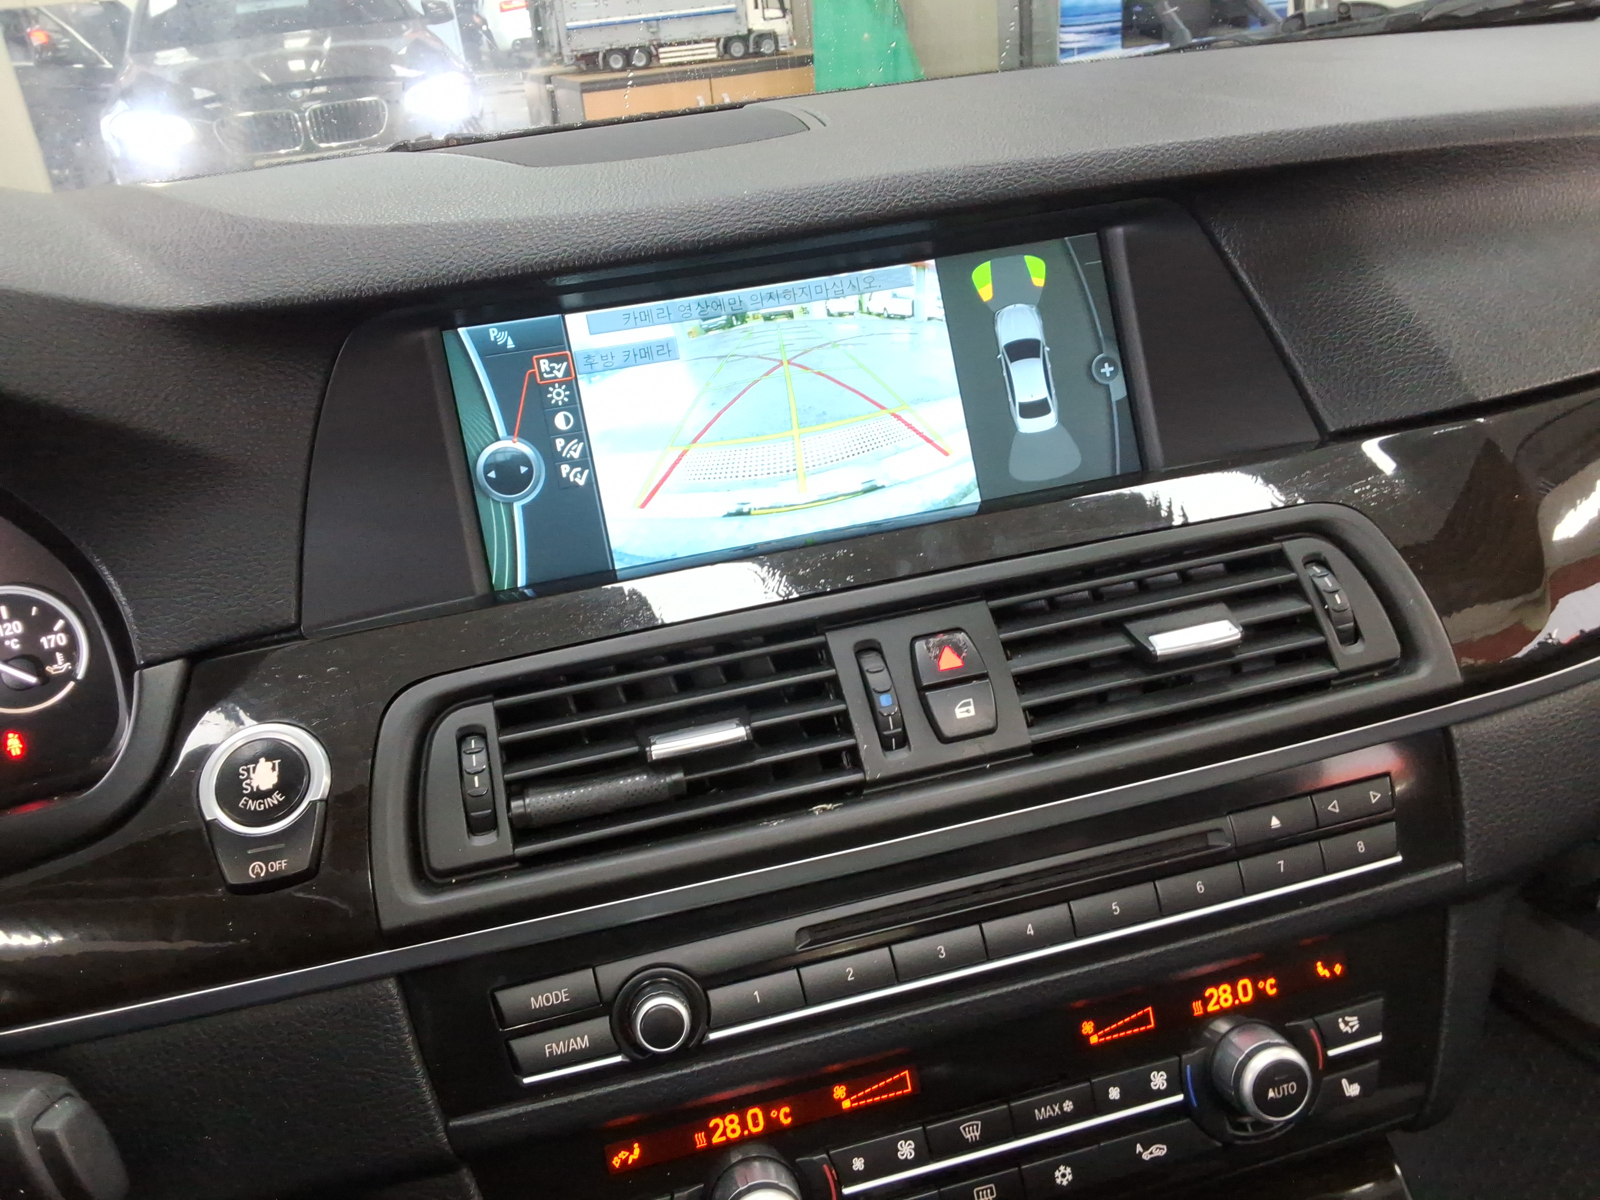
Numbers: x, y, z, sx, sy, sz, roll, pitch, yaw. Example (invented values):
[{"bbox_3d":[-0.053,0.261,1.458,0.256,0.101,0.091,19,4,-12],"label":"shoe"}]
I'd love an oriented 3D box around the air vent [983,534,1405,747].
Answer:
[{"bbox_3d":[0.118,0.017,0.406,0.120,0.030,0.048,-11,68,-10],"label":"air vent"}]

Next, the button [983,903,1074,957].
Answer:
[{"bbox_3d":[0.066,0.096,0.379,0.027,0.010,0.009,-11,1,-10],"label":"button"}]

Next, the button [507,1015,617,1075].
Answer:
[{"bbox_3d":[-0.065,0.121,0.356,0.028,0.010,0.009,-11,1,-10],"label":"button"}]

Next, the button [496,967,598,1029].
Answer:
[{"bbox_3d":[-0.069,0.108,0.355,0.027,0.010,0.009,-11,1,-10],"label":"button"}]

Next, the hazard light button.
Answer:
[{"bbox_3d":[0.043,0.019,0.386,0.020,0.009,0.015,-11,68,-10],"label":"hazard light button"}]

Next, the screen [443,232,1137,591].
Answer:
[{"bbox_3d":[0.002,-0.071,0.479,0.244,0.092,0.020,-11,1,-10],"label":"screen"}]

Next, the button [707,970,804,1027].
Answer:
[{"bbox_3d":[-0.014,0.111,0.365,0.027,0.010,0.009,-11,1,-10],"label":"button"}]

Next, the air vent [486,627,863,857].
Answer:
[{"bbox_3d":[-0.036,0.046,0.378,0.099,0.030,0.047,-11,68,-10],"label":"air vent"}]

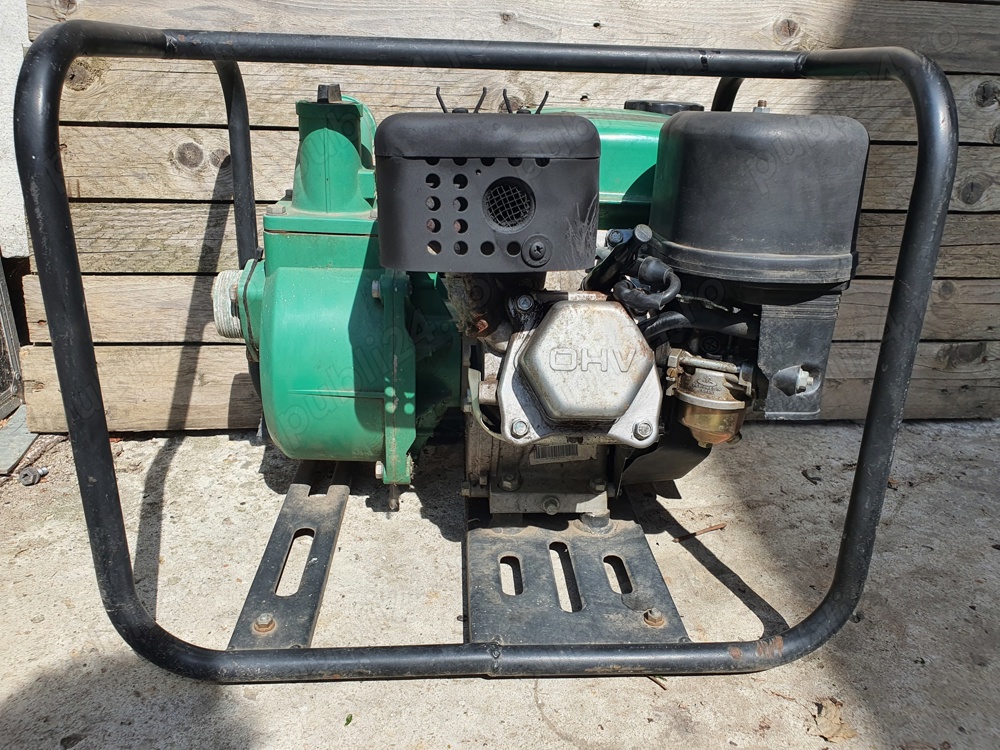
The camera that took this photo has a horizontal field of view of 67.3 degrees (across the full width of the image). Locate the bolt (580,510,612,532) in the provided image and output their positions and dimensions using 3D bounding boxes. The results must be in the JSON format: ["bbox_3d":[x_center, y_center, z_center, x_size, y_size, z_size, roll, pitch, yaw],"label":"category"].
[{"bbox_3d":[0.081,0.123,0.629,0.025,0.018,0.025,0,21,-4],"label":"bolt"}]

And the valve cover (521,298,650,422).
[{"bbox_3d":[0.061,-0.010,0.527,0.090,0.082,0.037,0,-1,-4],"label":"valve cover"}]

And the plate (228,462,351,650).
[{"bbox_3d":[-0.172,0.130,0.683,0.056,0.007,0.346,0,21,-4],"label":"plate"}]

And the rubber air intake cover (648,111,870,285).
[{"bbox_3d":[0.173,-0.129,0.533,0.125,0.103,0.109,0,21,-4],"label":"rubber air intake cover"}]

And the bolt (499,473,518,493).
[{"bbox_3d":[0.008,0.091,0.639,0.018,0.013,0.018,0,21,-4],"label":"bolt"}]

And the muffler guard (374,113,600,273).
[{"bbox_3d":[-0.009,-0.127,0.513,0.142,0.099,0.086,0,21,-4],"label":"muffler guard"}]

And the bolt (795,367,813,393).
[{"bbox_3d":[0.220,0.003,0.544,0.013,0.015,0.015,0,21,-4],"label":"bolt"}]

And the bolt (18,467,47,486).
[{"bbox_3d":[-0.469,0.104,0.756,0.032,0.018,0.018,-16,27,-38],"label":"bolt"}]

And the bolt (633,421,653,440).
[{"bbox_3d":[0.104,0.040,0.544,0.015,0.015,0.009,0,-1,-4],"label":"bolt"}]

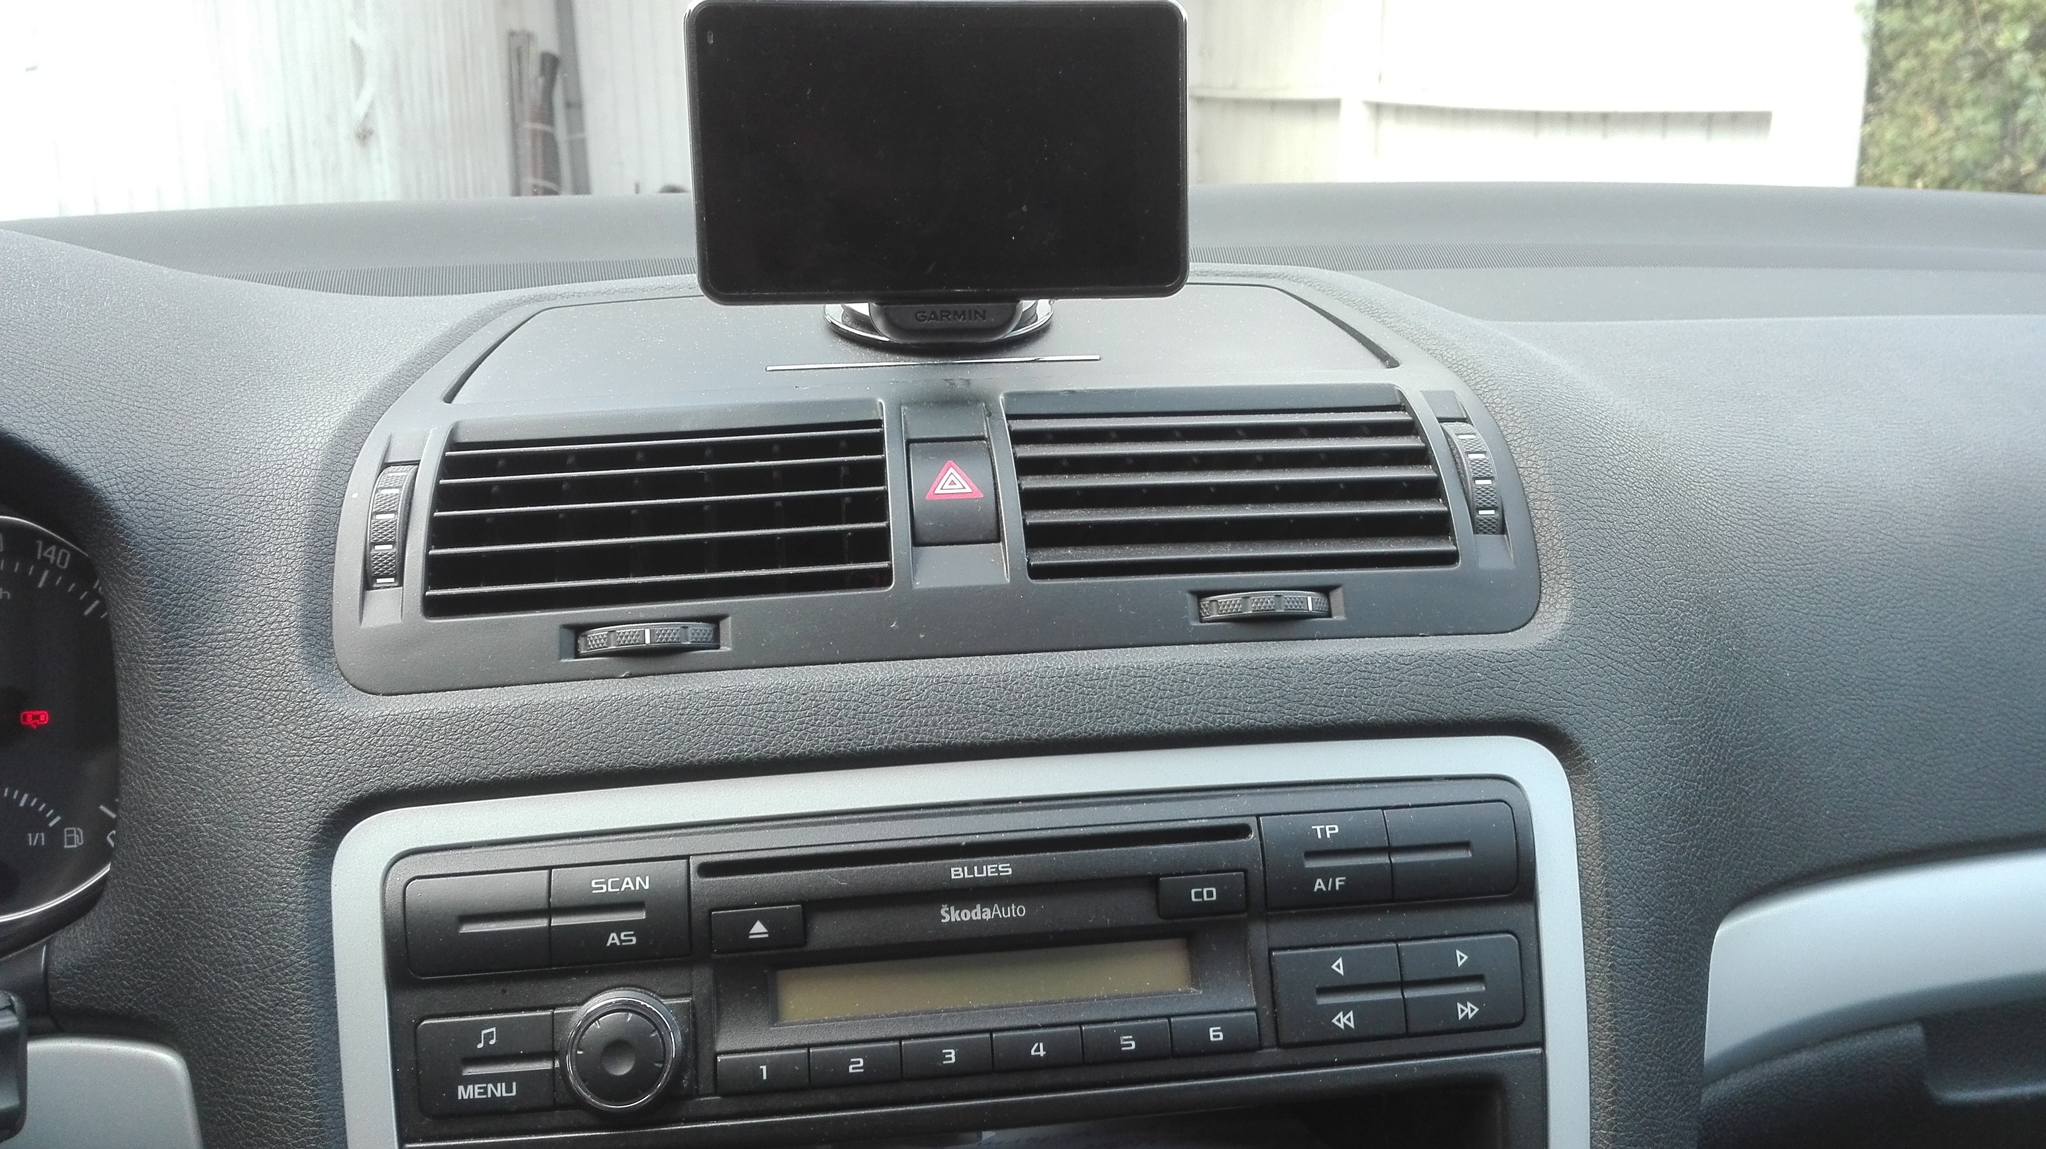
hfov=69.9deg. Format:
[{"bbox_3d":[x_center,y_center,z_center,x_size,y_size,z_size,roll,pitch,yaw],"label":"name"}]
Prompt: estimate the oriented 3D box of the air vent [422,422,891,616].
[{"bbox_3d":[-0.087,-0.010,0.361,0.109,0.051,0.028,-3,-30,-7],"label":"air vent"}]

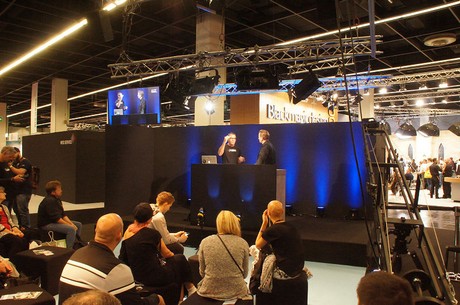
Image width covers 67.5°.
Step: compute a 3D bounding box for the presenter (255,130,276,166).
[{"bbox_3d":[0.721,0.457,6.900,0.420,1.820,0.520,0,0,3],"label":"presenter"}]

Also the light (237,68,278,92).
[{"bbox_3d":[0.507,-1.337,6.350,0.700,0.370,0.360,0,-1,14],"label":"light"}]

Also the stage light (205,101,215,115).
[{"bbox_3d":[-0.548,-1.202,9.200,0.270,0.360,0.270,1,-1,-9],"label":"stage light"}]

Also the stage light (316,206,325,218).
[{"bbox_3d":[1.898,1.270,7.200,0.180,0.220,0.180,0,0,20],"label":"stage light"}]

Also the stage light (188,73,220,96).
[{"bbox_3d":[-0.496,-1.323,6.700,0.580,0.410,0.340,0,-1,34],"label":"stage light"}]

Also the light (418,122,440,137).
[{"bbox_3d":[8.979,-1.035,15.500,0.880,0.600,0.880,0,0,-24],"label":"light"}]

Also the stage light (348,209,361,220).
[{"bbox_3d":[2.529,1.268,6.980,0.200,0.220,0.190,0,0,20],"label":"stage light"}]

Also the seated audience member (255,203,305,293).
[{"bbox_3d":[0.540,1.119,3.780,0.530,1.230,0.800,1,-1,-12],"label":"seated audience member"}]

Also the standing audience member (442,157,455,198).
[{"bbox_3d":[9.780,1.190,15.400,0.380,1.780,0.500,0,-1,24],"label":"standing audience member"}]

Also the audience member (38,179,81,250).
[{"bbox_3d":[-2.813,1.081,5.750,0.850,1.210,0.520,0,0,-26],"label":"audience member"}]

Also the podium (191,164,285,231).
[{"bbox_3d":[0.164,0.821,6.580,1.650,1.150,0.700,0,-1,21],"label":"podium"}]

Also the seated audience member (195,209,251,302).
[{"bbox_3d":[-0.056,1.092,3.200,0.500,1.200,0.820,0,0,0],"label":"seated audience member"}]

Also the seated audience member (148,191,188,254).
[{"bbox_3d":[-0.800,1.122,4.500,0.720,1.220,0.460,2,-2,-41],"label":"seated audience member"}]

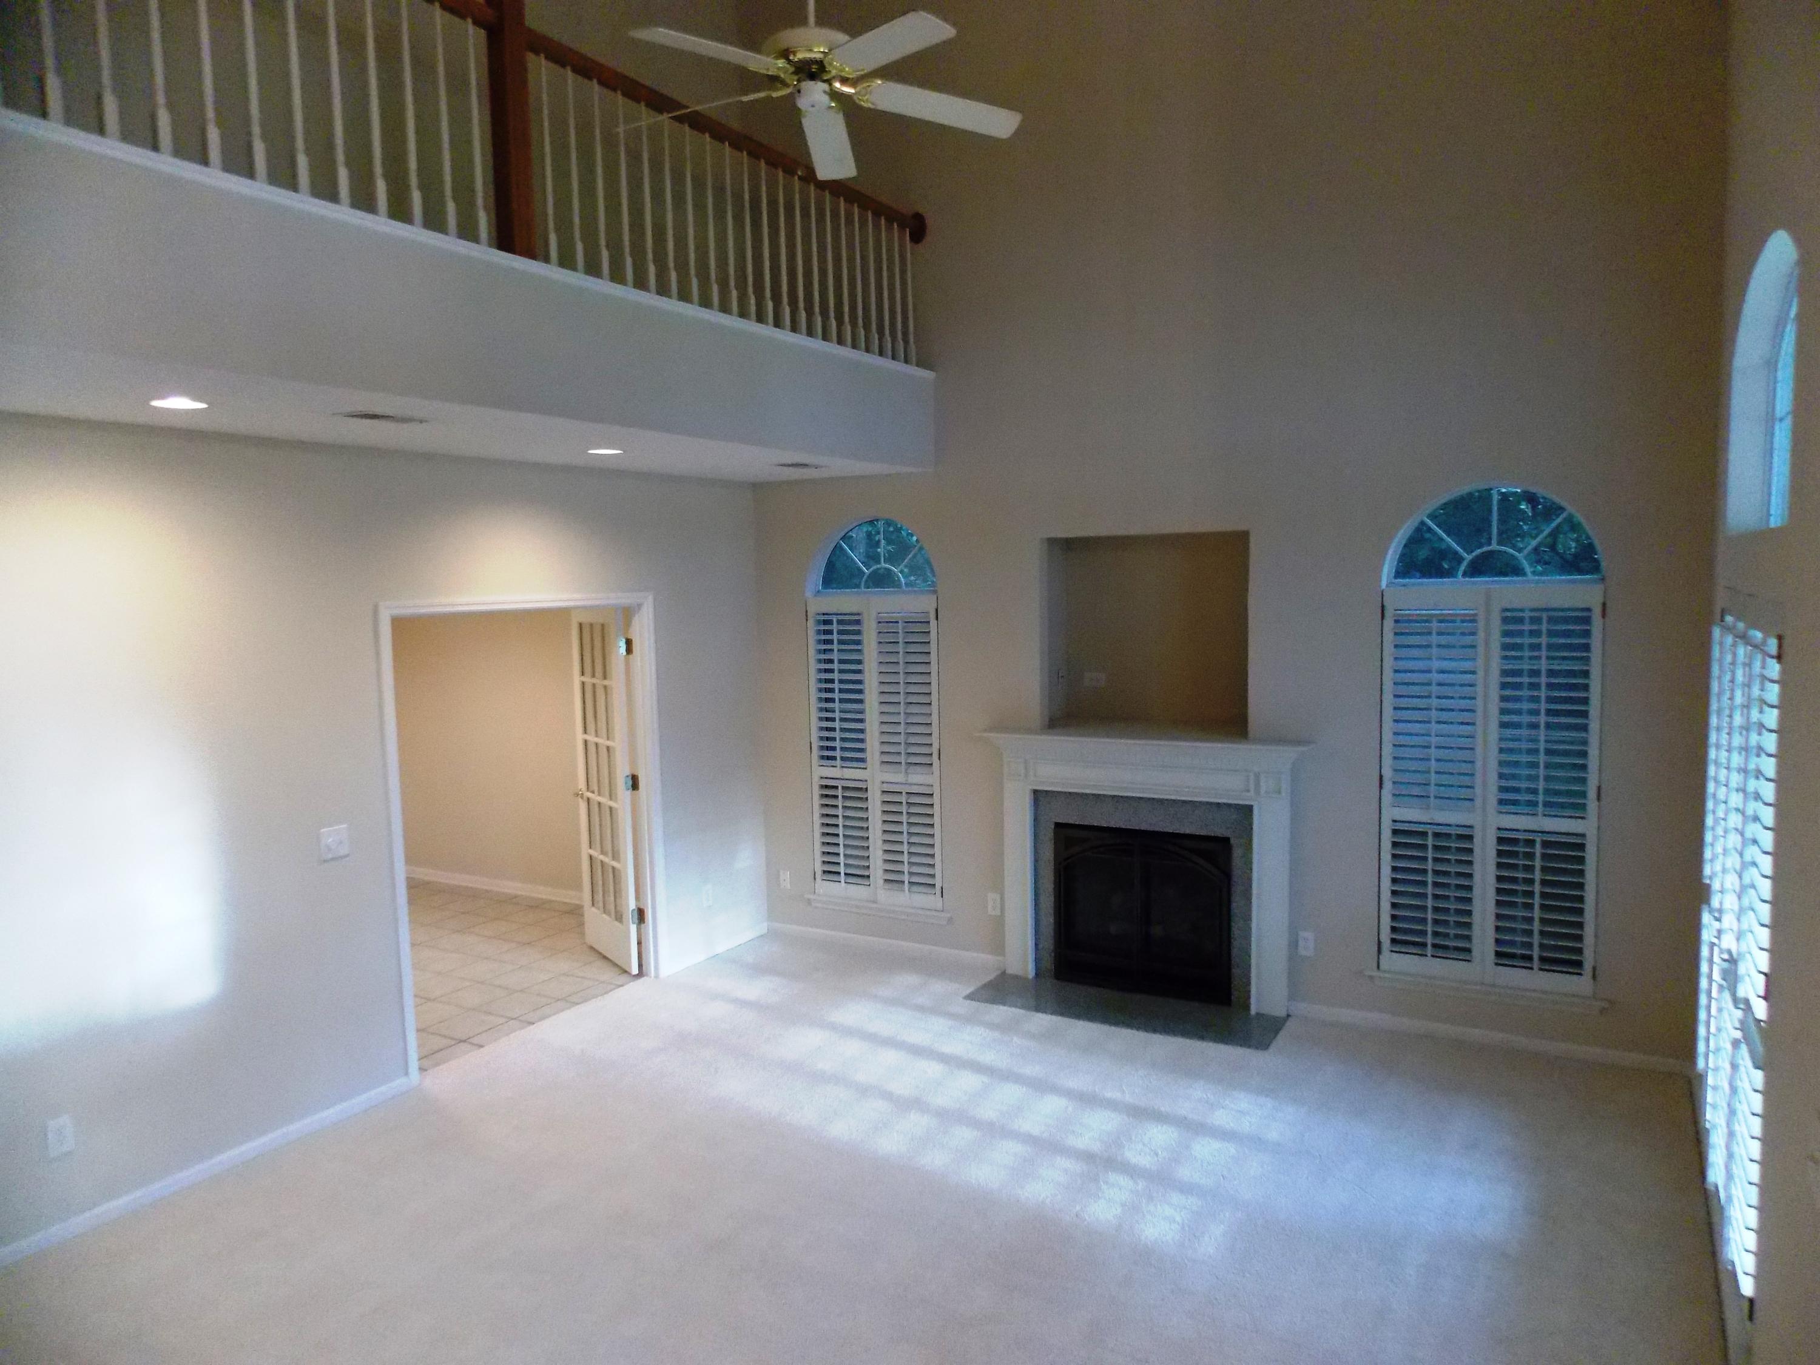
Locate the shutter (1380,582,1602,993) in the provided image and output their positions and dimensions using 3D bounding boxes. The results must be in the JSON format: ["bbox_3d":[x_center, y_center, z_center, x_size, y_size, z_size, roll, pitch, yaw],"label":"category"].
[{"bbox_3d":[2.573,0.462,5.400,0.879,1.788,0.050,1,6,30],"label":"shutter"}]

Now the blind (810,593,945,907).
[{"bbox_3d":[-0.199,0.398,6.992,0.866,1.786,0.050,1,6,30],"label":"blind"}]

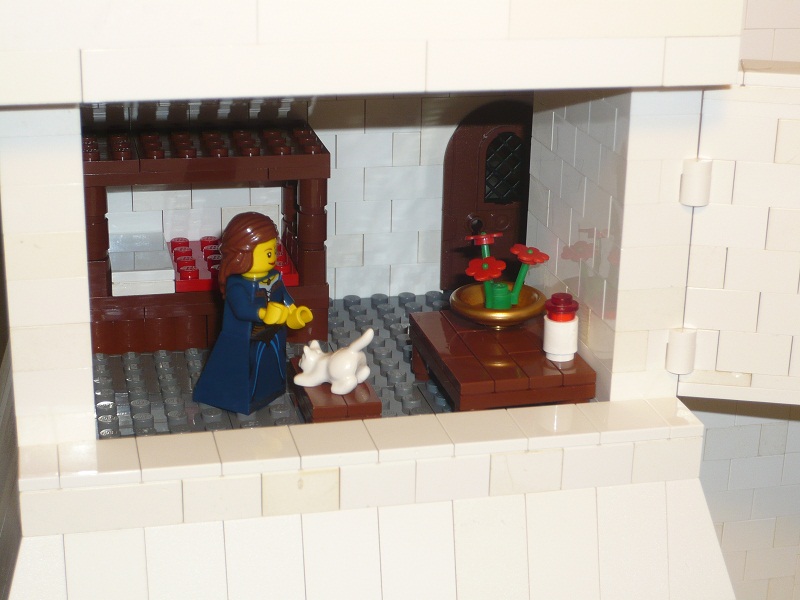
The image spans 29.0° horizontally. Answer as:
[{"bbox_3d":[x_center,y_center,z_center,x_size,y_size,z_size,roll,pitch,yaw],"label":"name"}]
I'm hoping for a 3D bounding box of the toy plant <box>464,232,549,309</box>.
[{"bbox_3d":[0.026,-0.006,0.377,0.021,0.018,0.021,1,20,0],"label":"toy plant"}]

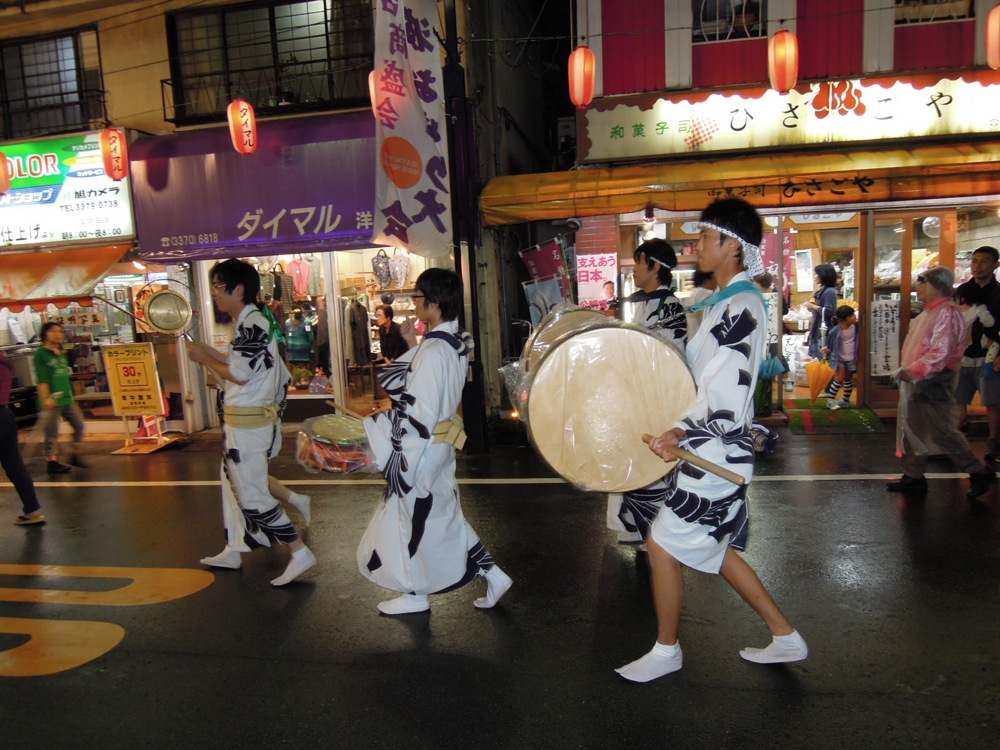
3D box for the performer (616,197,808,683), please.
[{"bbox_3d":[0.754,0.248,2.550,0.690,1.760,0.570,-2,7,9],"label":"performer"}]

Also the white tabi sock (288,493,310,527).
[{"bbox_3d":[-1.229,0.828,4.250,0.130,0.220,0.090,9,1,7],"label":"white tabi sock"}]

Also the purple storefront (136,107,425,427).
[{"bbox_3d":[-1.905,-0.991,7.289,3.500,3.200,1.100,-2,7,9],"label":"purple storefront"}]

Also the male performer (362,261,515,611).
[{"bbox_3d":[-0.303,0.309,3.204,0.720,1.580,0.600,-2,7,9],"label":"male performer"}]

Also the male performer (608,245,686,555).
[{"bbox_3d":[0.842,0.119,3.784,0.580,1.710,0.550,-2,7,9],"label":"male performer"}]

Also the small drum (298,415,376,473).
[{"bbox_3d":[-0.754,0.330,3.258,0.340,0.165,0.340,12,20,7],"label":"small drum"}]

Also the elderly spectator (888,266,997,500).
[{"bbox_3d":[2.874,0.038,4.521,0.640,1.500,0.560,-2,7,9],"label":"elderly spectator"}]

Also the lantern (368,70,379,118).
[{"bbox_3d":[-1.078,-2.562,6.372,0.270,0.520,0.270,-2,7,9],"label":"lantern"}]

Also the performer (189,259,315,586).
[{"bbox_3d":[-1.336,0.240,3.715,0.710,1.690,0.550,-2,7,9],"label":"performer"}]

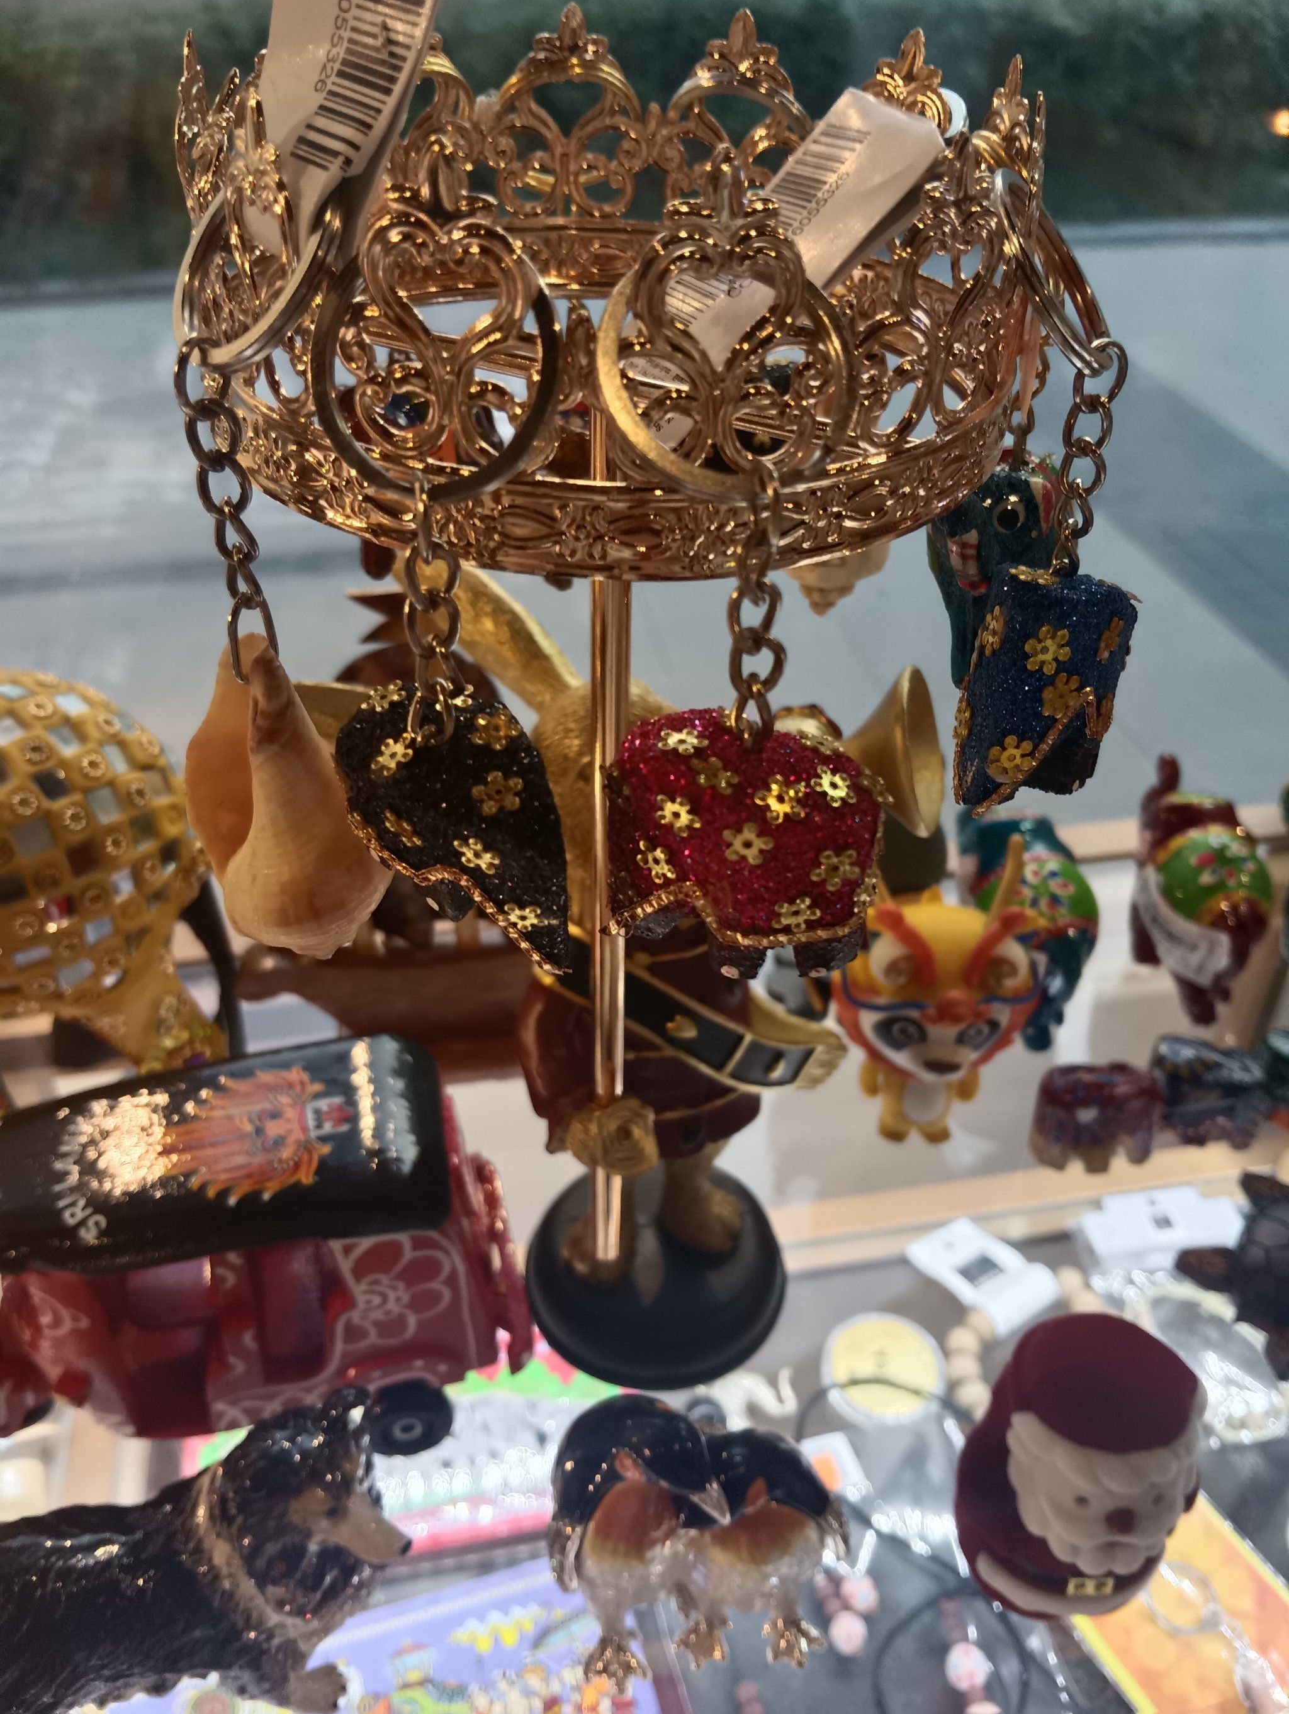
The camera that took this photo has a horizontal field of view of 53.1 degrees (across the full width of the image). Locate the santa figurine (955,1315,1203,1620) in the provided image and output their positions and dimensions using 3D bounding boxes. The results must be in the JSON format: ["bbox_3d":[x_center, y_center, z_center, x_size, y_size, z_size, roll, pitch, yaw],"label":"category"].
[{"bbox_3d":[0.105,0.144,0.301,0.056,0.080,0.052,1,39,-2],"label":"santa figurine"}]

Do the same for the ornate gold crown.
[{"bbox_3d":[-0.004,-0.093,0.197,0.124,0.050,0.124,2,39,0],"label":"ornate gold crown"}]

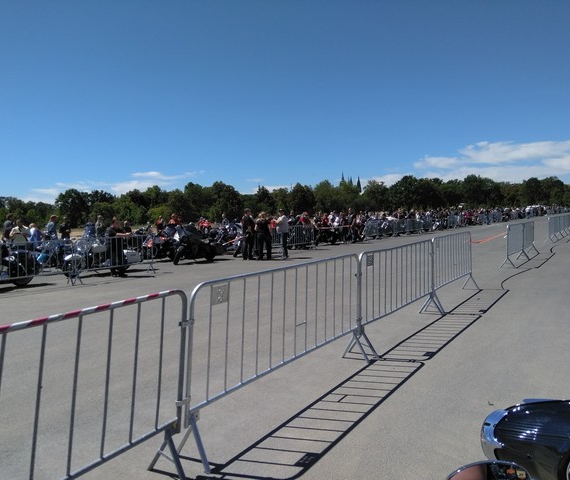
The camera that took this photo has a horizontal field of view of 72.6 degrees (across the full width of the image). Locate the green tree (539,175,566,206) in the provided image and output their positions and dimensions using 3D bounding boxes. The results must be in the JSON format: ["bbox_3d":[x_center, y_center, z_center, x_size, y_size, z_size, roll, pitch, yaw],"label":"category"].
[{"bbox_3d":[75.779,-12.021,110.000,7.400,11.400,7.400,-1,3,0],"label":"green tree"}]

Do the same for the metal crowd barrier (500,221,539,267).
[{"bbox_3d":[7.137,0.051,11.715,0.500,1.100,4.400,2,5,40],"label":"metal crowd barrier"}]

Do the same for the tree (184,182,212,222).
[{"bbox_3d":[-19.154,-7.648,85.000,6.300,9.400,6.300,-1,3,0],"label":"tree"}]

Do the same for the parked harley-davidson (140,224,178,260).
[{"bbox_3d":[-4.686,0.121,14.500,2.200,1.320,0.850,1,4,38],"label":"parked harley-davidson"}]

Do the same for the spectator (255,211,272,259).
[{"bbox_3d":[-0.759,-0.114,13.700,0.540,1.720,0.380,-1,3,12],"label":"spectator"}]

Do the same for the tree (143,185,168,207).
[{"bbox_3d":[-30.799,-8.256,91.694,5.690,9.740,5.690,-3,4,-18],"label":"tree"}]

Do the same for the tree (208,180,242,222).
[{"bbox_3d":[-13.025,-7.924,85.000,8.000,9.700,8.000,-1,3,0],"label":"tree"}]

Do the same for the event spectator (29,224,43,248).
[{"bbox_3d":[-8.146,0.194,12.651,0.450,1.550,0.500,-3,4,-30],"label":"event spectator"}]

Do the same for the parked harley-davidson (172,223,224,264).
[{"bbox_3d":[-3.058,0.096,13.457,2.200,1.360,0.850,-5,5,-42],"label":"parked harley-davidson"}]

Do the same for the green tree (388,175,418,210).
[{"bbox_3d":[30.127,-11.155,99.651,7.730,11.120,7.730,0,4,17],"label":"green tree"}]

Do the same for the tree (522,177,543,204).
[{"bbox_3d":[73.170,-13.190,114.658,6.520,10.890,6.520,1,4,33],"label":"tree"}]

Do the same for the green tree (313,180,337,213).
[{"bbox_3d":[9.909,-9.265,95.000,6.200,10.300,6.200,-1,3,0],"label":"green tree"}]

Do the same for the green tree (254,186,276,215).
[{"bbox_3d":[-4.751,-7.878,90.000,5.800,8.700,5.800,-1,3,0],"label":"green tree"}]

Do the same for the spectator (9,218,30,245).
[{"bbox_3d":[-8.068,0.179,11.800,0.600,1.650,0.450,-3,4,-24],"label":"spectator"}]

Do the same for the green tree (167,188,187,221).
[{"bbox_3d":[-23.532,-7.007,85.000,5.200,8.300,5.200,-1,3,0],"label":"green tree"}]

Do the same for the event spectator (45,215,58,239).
[{"bbox_3d":[-8.242,0.034,13.645,0.380,1.750,0.500,-2,4,-3],"label":"event spectator"}]

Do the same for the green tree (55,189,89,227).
[{"bbox_3d":[-46.622,-6.878,84.725,7.440,8.750,7.440,-3,4,-29],"label":"green tree"}]

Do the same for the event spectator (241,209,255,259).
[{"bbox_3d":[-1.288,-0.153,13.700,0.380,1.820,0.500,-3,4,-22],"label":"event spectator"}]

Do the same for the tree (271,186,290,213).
[{"bbox_3d":[-1.230,-8.940,96.723,4.500,8.820,4.500,-1,4,-1],"label":"tree"}]

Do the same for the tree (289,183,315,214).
[{"bbox_3d":[4.256,-9.512,96.696,6.490,9.660,6.490,-1,4,3],"label":"tree"}]

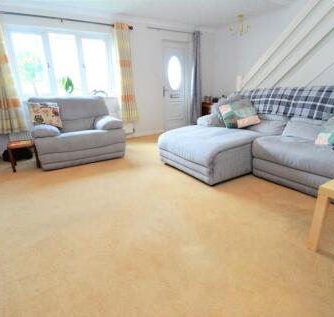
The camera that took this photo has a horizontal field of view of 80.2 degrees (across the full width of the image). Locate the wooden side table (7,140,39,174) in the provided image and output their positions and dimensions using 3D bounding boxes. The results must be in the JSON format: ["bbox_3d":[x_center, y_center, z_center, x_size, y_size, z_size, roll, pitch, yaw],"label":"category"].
[{"bbox_3d":[-1.975,-0.052,2.764,0.290,0.385,0.330,-12,20,-30],"label":"wooden side table"}]

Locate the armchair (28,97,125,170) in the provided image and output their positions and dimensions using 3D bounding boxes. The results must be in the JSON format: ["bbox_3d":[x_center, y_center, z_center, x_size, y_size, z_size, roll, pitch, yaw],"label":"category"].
[{"bbox_3d":[-1.416,-0.489,3.172,1.170,0.930,0.960,-12,20,-30],"label":"armchair"}]

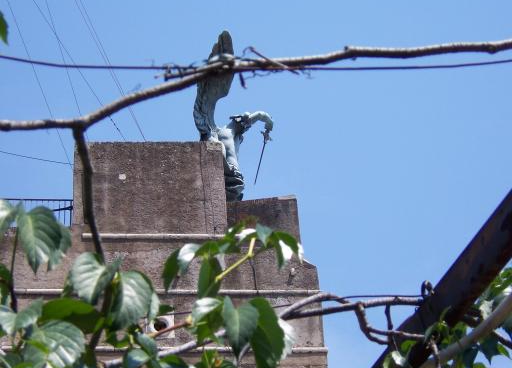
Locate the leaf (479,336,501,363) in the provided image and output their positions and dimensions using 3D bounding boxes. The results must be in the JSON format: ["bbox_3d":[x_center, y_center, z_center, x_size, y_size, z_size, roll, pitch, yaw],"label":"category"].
[{"bbox_3d":[0.474,0.336,3.000,0.046,0.057,0.025,-8,-32,8],"label":"leaf"}]

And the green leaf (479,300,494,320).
[{"bbox_3d":[0.468,0.258,3.000,0.036,0.048,0.022,-8,-32,8],"label":"green leaf"}]

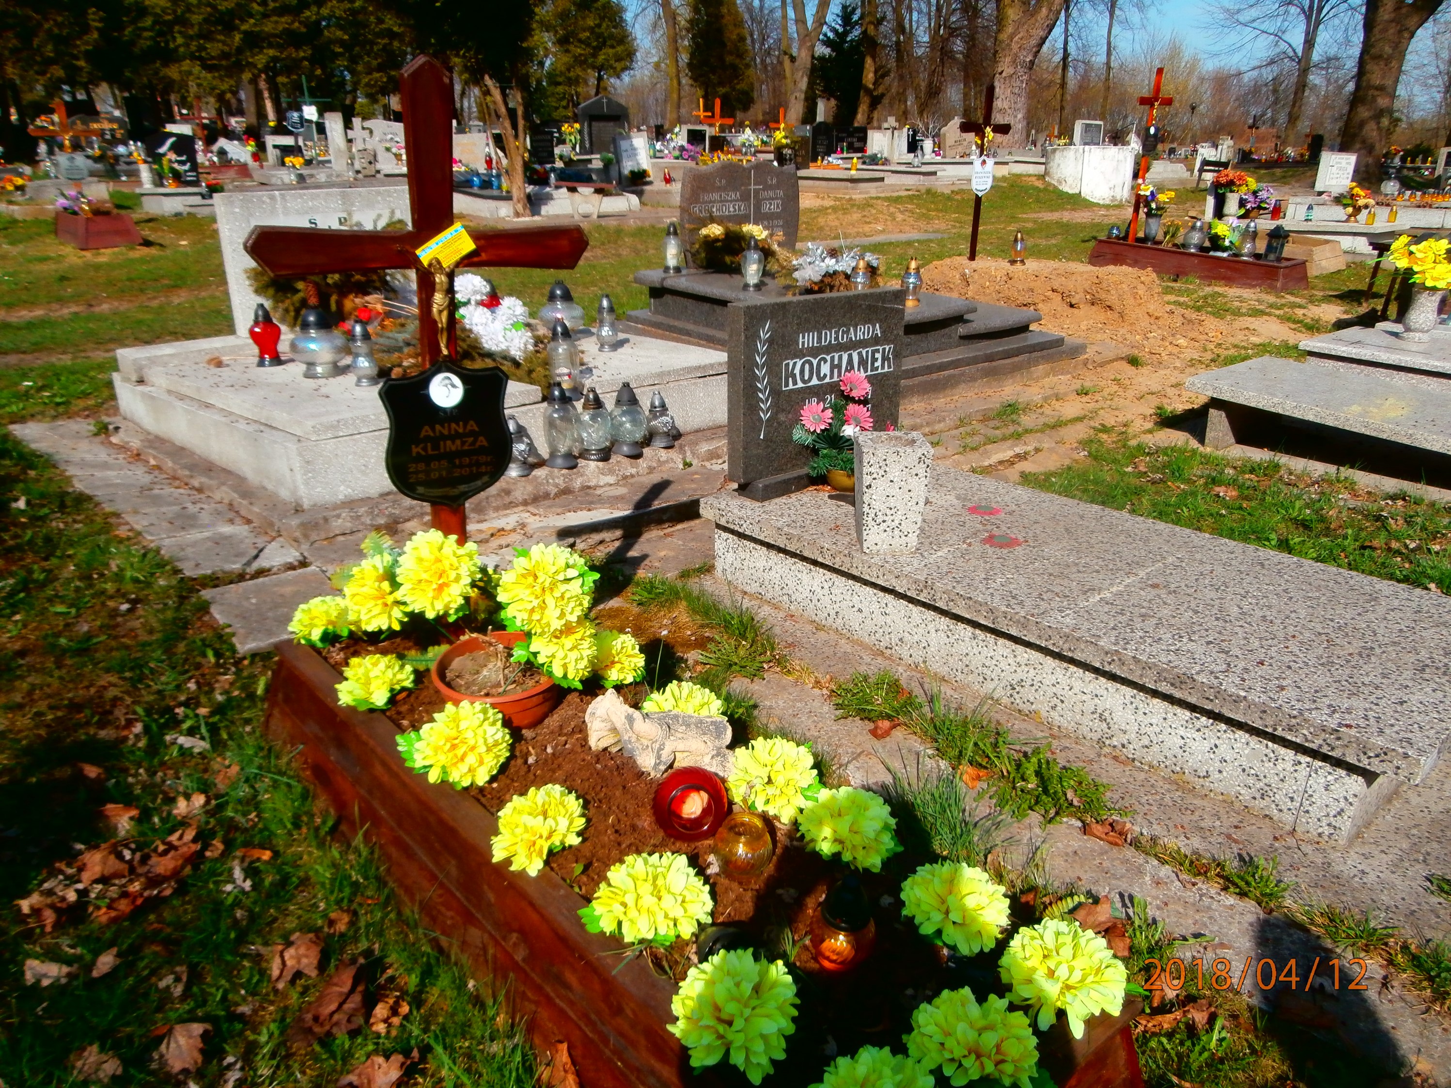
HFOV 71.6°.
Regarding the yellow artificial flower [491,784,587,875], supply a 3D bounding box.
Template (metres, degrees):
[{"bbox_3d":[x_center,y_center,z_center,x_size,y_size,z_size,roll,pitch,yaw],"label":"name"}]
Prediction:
[{"bbox_3d":[-0.287,0.436,1.540,0.138,0.105,0.138,-4,21,-12],"label":"yellow artificial flower"}]

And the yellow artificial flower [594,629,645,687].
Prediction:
[{"bbox_3d":[-0.230,0.228,2.011,0.130,0.110,0.130,0,21,0],"label":"yellow artificial flower"}]

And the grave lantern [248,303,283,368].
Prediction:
[{"bbox_3d":[-2.174,-0.975,4.737,0.155,0.280,0.155,0,20,0],"label":"grave lantern"}]

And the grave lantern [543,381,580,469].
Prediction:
[{"bbox_3d":[-0.570,-0.416,3.500,0.128,0.300,0.128,0,21,0],"label":"grave lantern"}]

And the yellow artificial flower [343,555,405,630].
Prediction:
[{"bbox_3d":[-0.705,0.100,2.040,0.140,0.150,0.125,-8,22,-19],"label":"yellow artificial flower"}]

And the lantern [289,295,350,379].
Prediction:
[{"bbox_3d":[-1.551,-0.800,3.850,0.215,0.315,0.215,0,21,0],"label":"lantern"}]

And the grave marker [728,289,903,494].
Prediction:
[{"bbox_3d":[0.306,-0.530,3.273,0.740,0.548,0.078,-18,27,-39],"label":"grave marker"}]

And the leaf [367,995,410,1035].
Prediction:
[{"bbox_3d":[-0.499,0.696,1.490,0.058,0.030,0.060,-8,23,-22],"label":"leaf"}]

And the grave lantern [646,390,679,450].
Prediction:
[{"bbox_3d":[-0.257,-0.511,4.104,0.112,0.220,0.112,0,21,0],"label":"grave lantern"}]

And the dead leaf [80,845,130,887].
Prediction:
[{"bbox_3d":[-1.071,0.554,1.735,0.085,0.050,0.090,-13,24,-31],"label":"dead leaf"}]

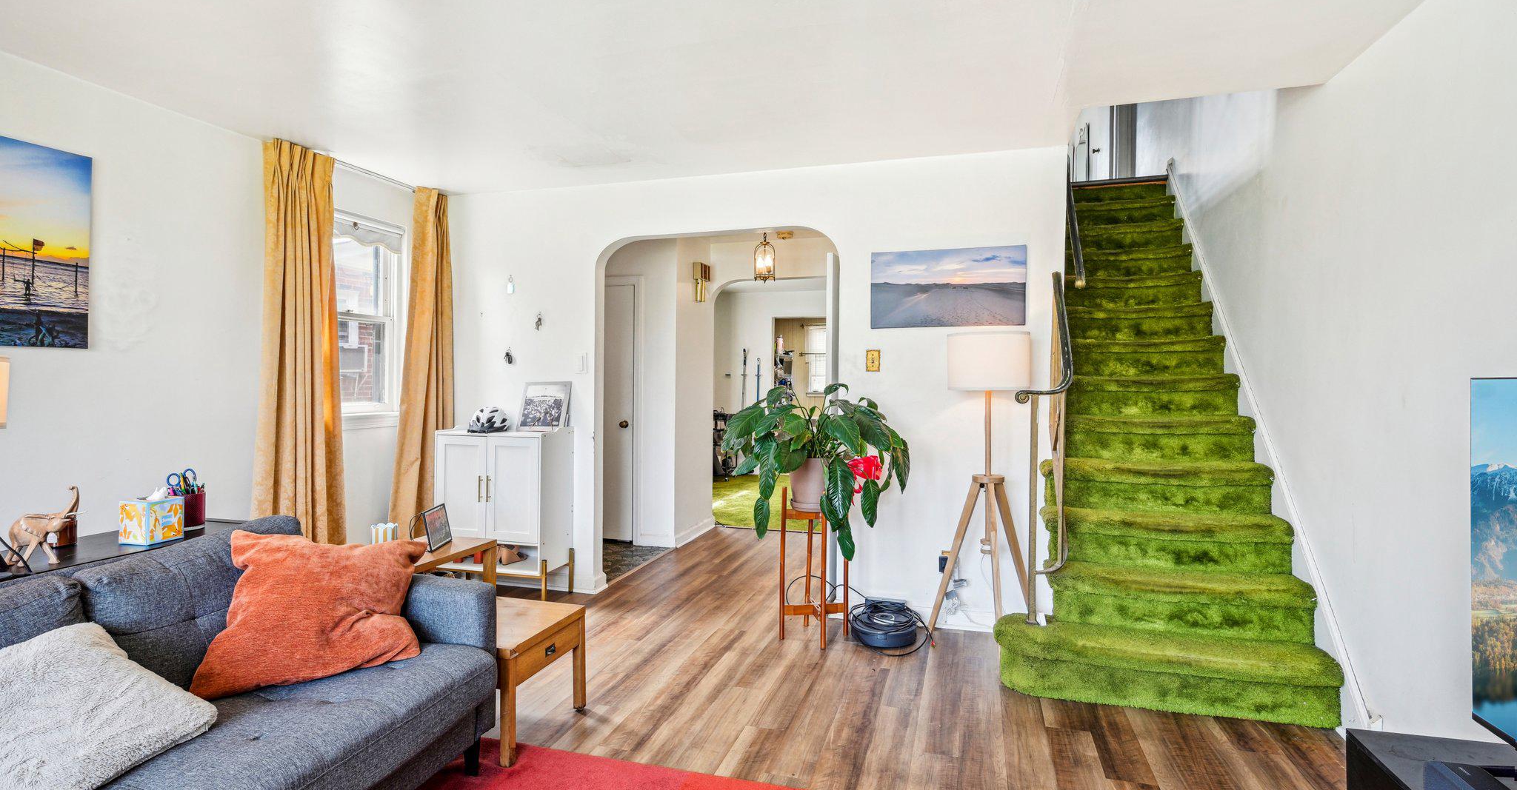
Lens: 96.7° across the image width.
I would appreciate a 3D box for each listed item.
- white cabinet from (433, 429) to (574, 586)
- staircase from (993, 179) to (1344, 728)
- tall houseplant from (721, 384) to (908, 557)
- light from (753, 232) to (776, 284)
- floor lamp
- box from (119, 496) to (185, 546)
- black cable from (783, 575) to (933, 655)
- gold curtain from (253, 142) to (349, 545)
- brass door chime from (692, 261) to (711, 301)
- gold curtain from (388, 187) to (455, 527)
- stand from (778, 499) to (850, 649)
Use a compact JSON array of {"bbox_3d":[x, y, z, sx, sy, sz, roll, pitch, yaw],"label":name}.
[{"bbox_3d":[-1.500,0.696,3.987,0.710,0.995,0.345,0,0,16],"label":"white cabinet"},{"bbox_3d":[1.934,-0.139,3.775,1.220,2.689,2.451,1,1,17],"label":"staircase"},{"bbox_3d":[0.256,0.364,3.294,0.893,0.833,0.734,1,1,17],"label":"tall houseplant"},{"bbox_3d":[0.049,-1.019,4.930,0.152,0.385,0.152,0,0,18],"label":"light"},{"bbox_3d":[1.066,0.460,3.177,0.506,1.503,0.476,1,1,17],"label":"floor lamp"},{"bbox_3d":[-1.847,0.384,2.051,0.112,0.128,0.112,0,0,8],"label":"box"},{"bbox_3d":[0.488,1.073,3.341,0.724,0.268,0.347,1,1,17],"label":"black cable"},{"bbox_3d":[-2.268,-0.040,3.335,0.140,2.300,0.460,0,0,18],"label":"gold curtain"},{"bbox_3d":[-0.469,-0.926,5.611,0.069,0.321,0.203,1,1,17],"label":"brass door chime"},{"bbox_3d":[-1.955,-0.035,3.932,0.150,2.310,0.430,0,0,18],"label":"gold curtain"},{"bbox_3d":[0.281,0.832,3.351,0.260,0.745,0.260,0,0,35],"label":"stand"}]

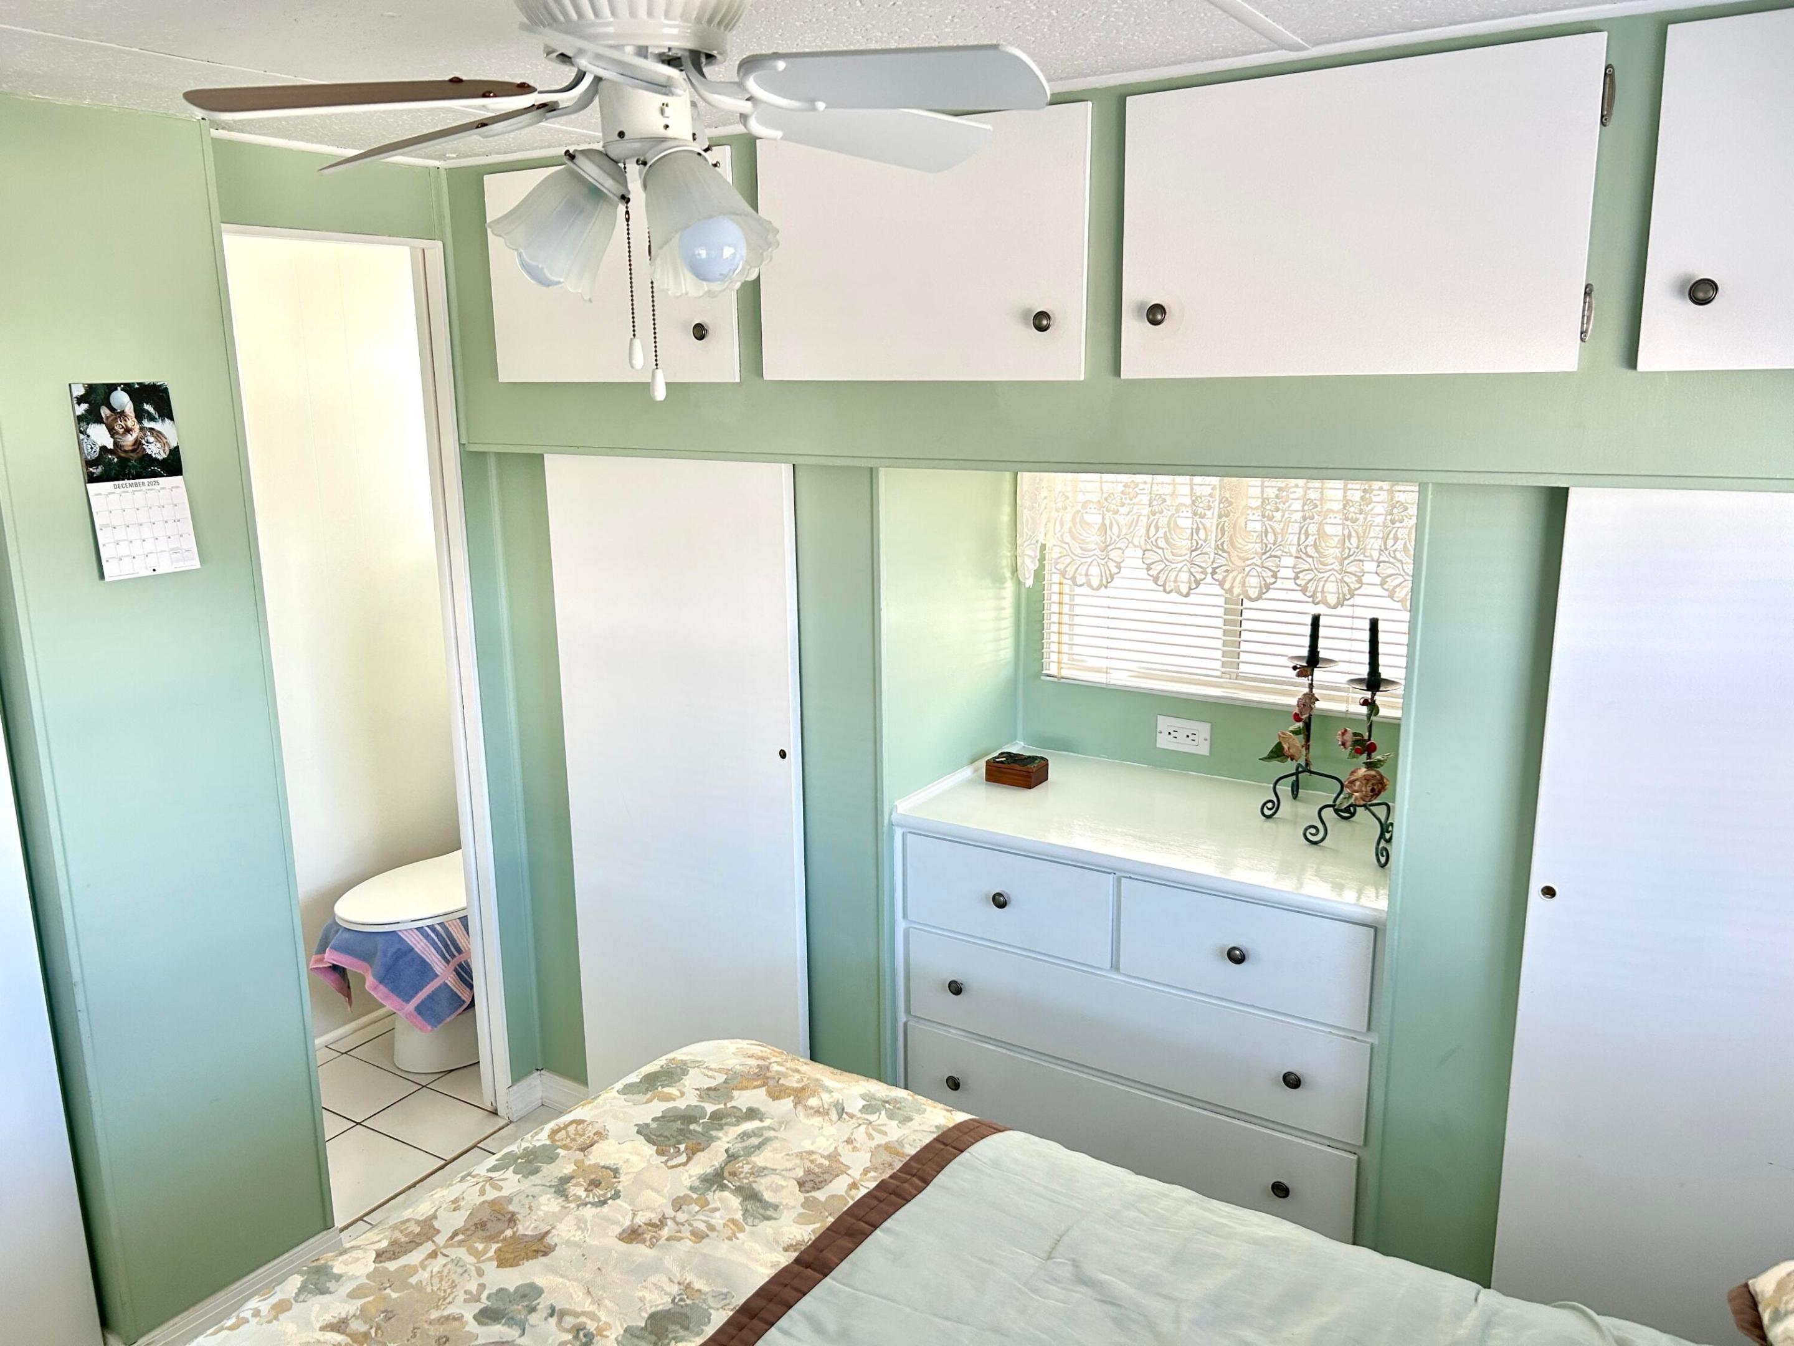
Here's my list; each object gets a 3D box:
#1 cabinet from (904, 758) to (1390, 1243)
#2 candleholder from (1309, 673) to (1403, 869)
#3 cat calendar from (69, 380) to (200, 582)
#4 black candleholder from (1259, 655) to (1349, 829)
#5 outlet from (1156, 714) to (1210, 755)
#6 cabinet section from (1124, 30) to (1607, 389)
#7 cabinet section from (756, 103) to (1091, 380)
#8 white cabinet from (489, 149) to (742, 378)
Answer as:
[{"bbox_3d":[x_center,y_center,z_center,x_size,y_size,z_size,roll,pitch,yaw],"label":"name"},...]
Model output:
[{"bbox_3d":[0.518,0.715,2.610,0.915,0.925,0.545,7,15,33],"label":"cabinet"},{"bbox_3d":[0.789,0.160,2.283,0.150,0.298,0.150,7,15,33],"label":"candleholder"},{"bbox_3d":[-1.272,-0.321,2.254,0.015,0.325,0.162,7,15,33],"label":"cat calendar"},{"bbox_3d":[0.767,0.117,2.473,0.150,0.298,0.150,7,15,33],"label":"black candleholder"},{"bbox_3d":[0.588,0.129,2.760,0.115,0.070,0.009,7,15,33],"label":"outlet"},{"bbox_3d":[0.698,-0.642,1.979,0.617,0.397,0.380,7,15,32],"label":"cabinet section"},{"bbox_3d":[0.127,-0.712,2.333,0.616,0.399,0.380,7,15,32],"label":"cabinet section"},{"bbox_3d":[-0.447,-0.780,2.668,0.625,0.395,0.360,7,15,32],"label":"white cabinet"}]

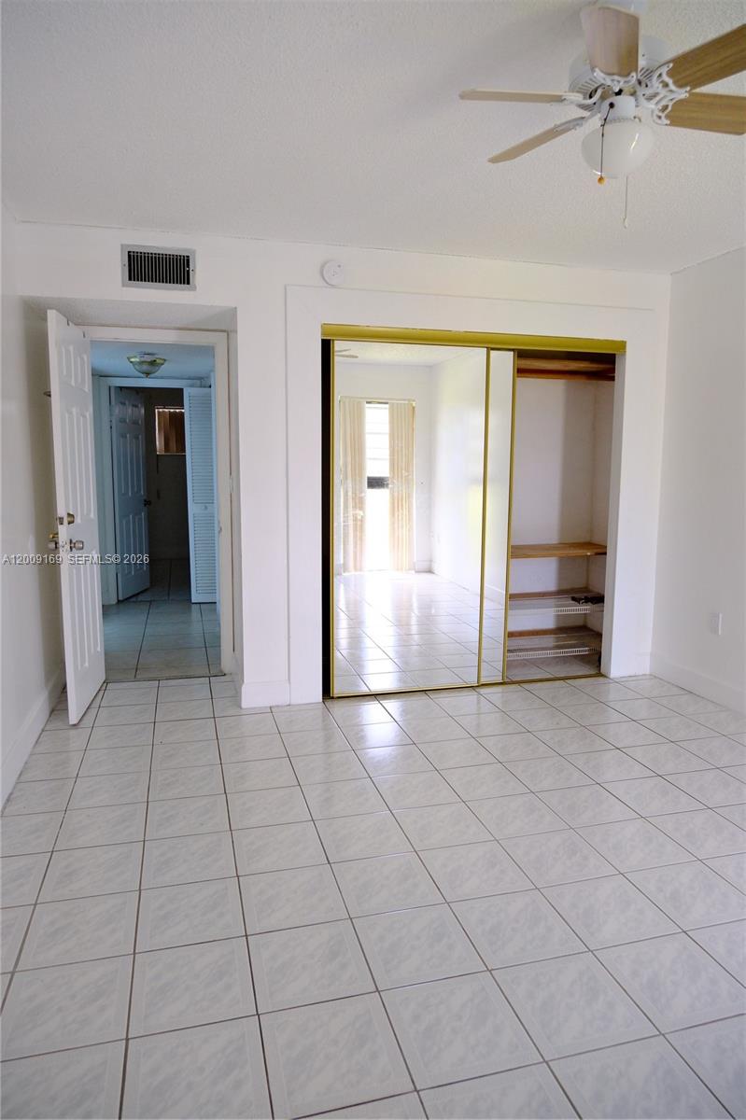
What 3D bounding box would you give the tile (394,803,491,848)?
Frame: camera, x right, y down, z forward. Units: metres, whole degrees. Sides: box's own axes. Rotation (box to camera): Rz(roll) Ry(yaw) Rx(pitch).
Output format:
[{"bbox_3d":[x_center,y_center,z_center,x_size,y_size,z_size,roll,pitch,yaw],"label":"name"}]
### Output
[{"bbox_3d":[0.255,0.987,2.654,0.298,0.010,0.298,-2,8,-15],"label":"tile"}]

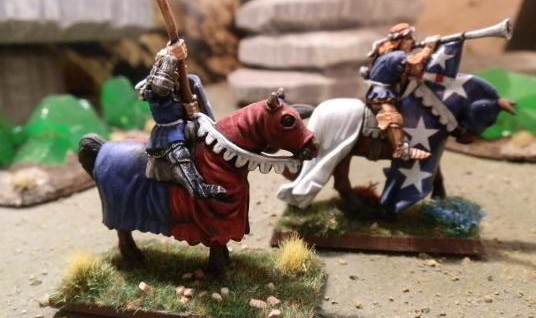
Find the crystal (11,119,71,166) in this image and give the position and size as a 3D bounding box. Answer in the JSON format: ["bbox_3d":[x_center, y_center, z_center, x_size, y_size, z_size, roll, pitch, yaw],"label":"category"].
[{"bbox_3d":[-0.104,-0.007,0.200,0.026,0.020,0.020,-4,11,-17],"label":"crystal"}]

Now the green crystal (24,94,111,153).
[{"bbox_3d":[-0.103,-0.018,0.222,0.042,0.028,0.028,-4,11,-17],"label":"green crystal"}]

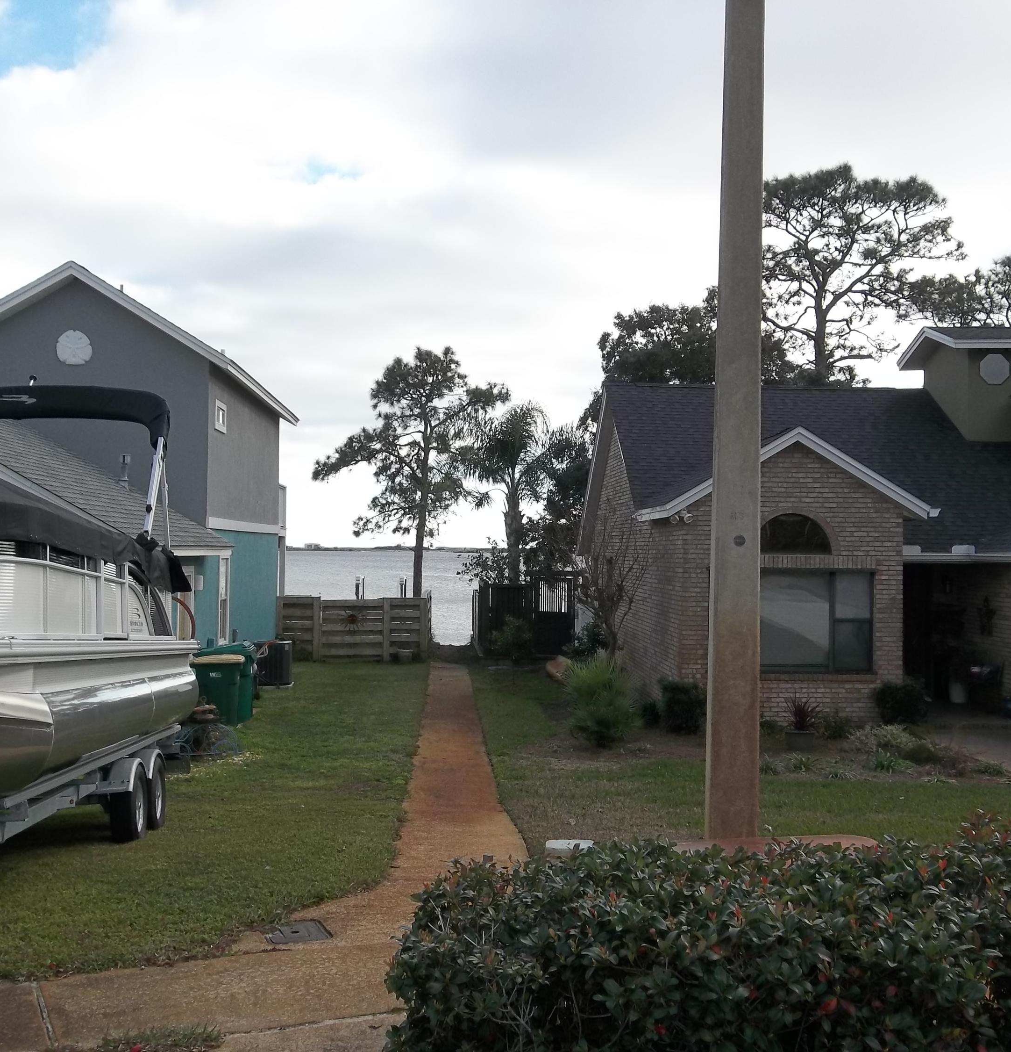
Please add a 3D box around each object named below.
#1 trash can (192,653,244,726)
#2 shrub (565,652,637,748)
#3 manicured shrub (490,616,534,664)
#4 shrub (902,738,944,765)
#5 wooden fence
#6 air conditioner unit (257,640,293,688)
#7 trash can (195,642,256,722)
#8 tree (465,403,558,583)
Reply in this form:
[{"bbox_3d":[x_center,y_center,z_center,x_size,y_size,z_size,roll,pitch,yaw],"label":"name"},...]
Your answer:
[{"bbox_3d":[-4.015,2.300,18.050,0.670,1.020,0.610,0,-1,-3],"label":"trash can"},{"bbox_3d":[1.205,2.183,16.300,0.970,1.200,0.950,0,-1,-3],"label":"shrub"},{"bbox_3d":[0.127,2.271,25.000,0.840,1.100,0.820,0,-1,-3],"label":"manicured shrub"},{"bbox_3d":[4.862,2.629,15.100,0.500,0.330,0.480,0,-1,-3],"label":"shrub"},{"bbox_3d":[-3.604,2.415,30.900,3.680,1.540,0.160,0,-1,-3],"label":"wooden fence"},{"bbox_3d":[-4.420,2.600,24.650,0.780,0.820,0.780,0,-1,-3],"label":"air conditioner unit"},{"bbox_3d":[-4.110,2.275,19.000,0.820,1.130,0.710,0,-1,-3],"label":"trash can"},{"bbox_3d":[0.174,-0.079,37.500,3.200,6.900,3.200,0,-1,-3],"label":"tree"}]

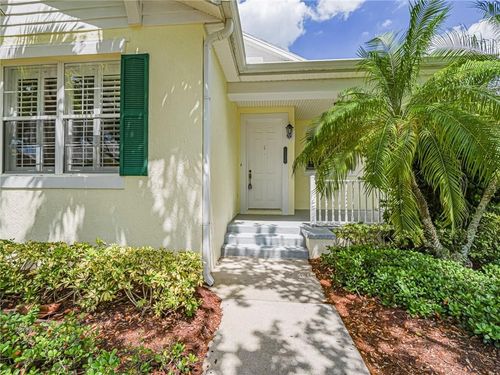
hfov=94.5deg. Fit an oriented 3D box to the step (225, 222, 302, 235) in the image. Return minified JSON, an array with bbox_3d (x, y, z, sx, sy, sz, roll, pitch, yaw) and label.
[{"bbox_3d":[0.283,0.829,4.589,1.421,0.141,0.330,0,0,5],"label":"step"}]

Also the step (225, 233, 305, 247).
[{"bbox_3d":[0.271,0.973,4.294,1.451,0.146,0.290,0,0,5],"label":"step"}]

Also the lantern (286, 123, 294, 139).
[{"bbox_3d":[1.065,-1.505,6.173,0.210,0.440,0.250,0,0,5],"label":"lantern"}]

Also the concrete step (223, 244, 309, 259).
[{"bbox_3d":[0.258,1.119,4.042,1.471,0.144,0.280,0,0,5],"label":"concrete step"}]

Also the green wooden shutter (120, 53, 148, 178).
[{"bbox_3d":[-1.478,-0.923,2.938,0.373,1.553,0.035,0,0,5],"label":"green wooden shutter"}]

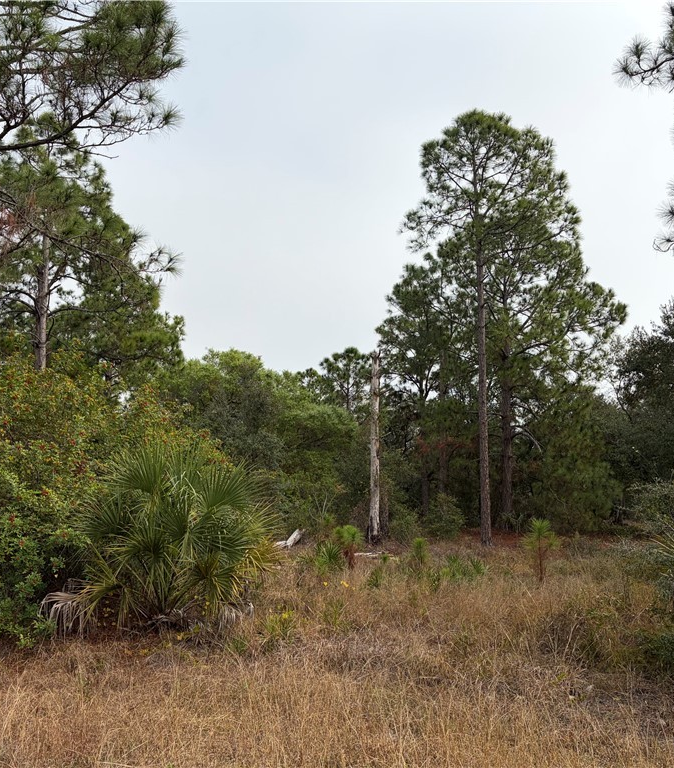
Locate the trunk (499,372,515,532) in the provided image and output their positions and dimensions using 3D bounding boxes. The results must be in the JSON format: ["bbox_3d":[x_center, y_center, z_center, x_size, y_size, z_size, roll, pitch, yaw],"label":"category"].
[{"bbox_3d":[4.934,1.951,22.228,0.330,4.609,0.330,0,-7,0],"label":"trunk"}]

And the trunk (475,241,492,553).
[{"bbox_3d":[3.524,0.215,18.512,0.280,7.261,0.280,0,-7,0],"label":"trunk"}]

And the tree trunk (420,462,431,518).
[{"bbox_3d":[2.647,3.280,23.072,0.210,1.842,0.210,0,-7,0],"label":"tree trunk"}]

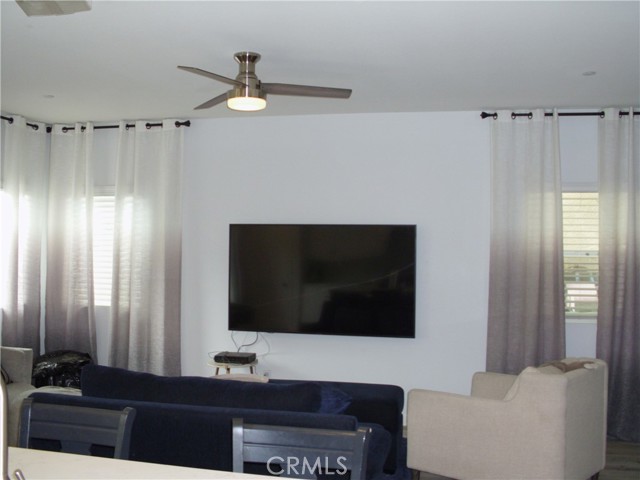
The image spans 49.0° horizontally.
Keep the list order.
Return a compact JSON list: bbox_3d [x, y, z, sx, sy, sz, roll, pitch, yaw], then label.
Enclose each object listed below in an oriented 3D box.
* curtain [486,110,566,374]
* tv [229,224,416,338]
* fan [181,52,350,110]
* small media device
[{"bbox_3d":[1.671,0.265,5.701,0.610,2.640,0.140,1,0,13],"label":"curtain"},{"bbox_3d":[0.007,0.346,6.139,1.670,0.957,0.065,1,0,13],"label":"tv"},{"bbox_3d":[-0.384,-0.907,4.088,1.240,0.335,1.180,1,0,13],"label":"fan"},{"bbox_3d":[-0.728,1.021,6.047,0.310,0.055,0.200,1,0,13],"label":"small media device"}]

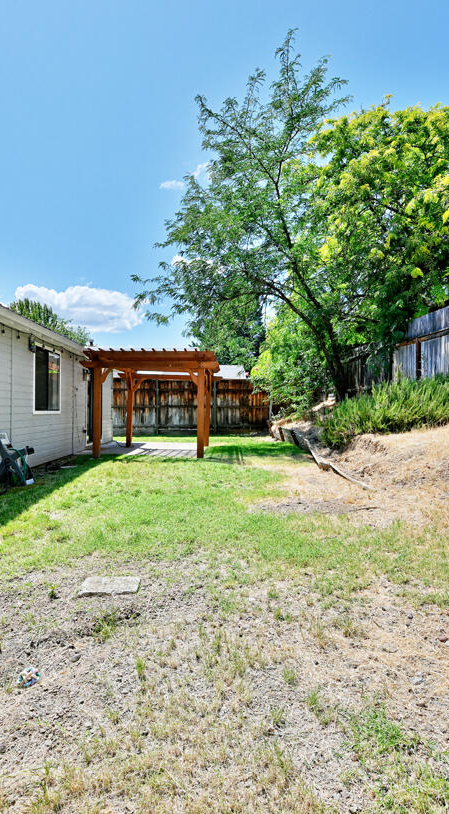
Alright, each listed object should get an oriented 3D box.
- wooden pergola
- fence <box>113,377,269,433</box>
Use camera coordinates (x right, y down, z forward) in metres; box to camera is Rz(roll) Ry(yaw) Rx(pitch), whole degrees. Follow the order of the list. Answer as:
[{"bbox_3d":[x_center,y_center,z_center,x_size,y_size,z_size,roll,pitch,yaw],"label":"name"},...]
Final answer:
[{"bbox_3d":[-1.650,-0.090,12.500,3.180,2.500,4.100,0,0,0],"label":"wooden pergola"},{"bbox_3d":[-1.230,0.000,17.600,5.900,2.030,0.130,0,0,0],"label":"fence"}]

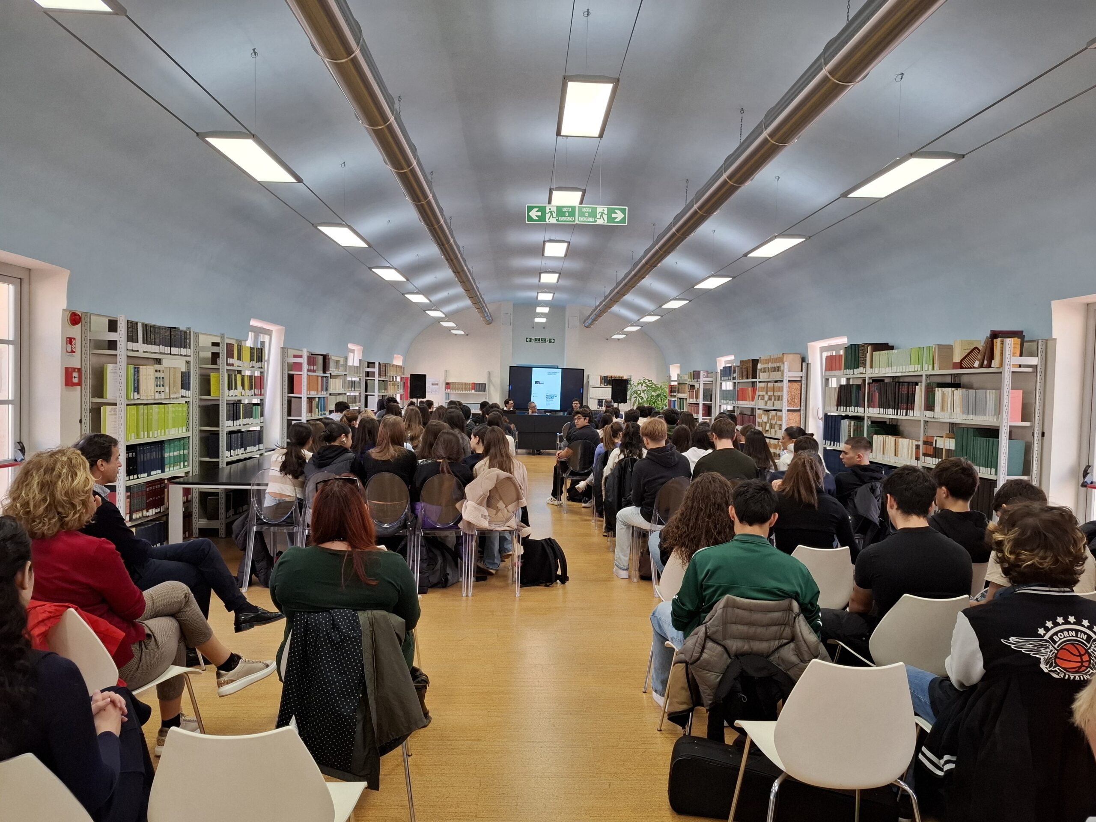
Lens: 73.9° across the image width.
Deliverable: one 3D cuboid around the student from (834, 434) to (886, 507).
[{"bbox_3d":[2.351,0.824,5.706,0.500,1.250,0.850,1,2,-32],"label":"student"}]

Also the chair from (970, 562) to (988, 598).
[{"bbox_3d":[2.061,1.046,3.926,0.530,0.775,0.520,1,2,-2],"label":"chair"}]

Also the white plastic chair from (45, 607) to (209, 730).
[{"bbox_3d":[-1.617,1.045,2.651,0.540,0.770,0.540,3,2,31],"label":"white plastic chair"}]

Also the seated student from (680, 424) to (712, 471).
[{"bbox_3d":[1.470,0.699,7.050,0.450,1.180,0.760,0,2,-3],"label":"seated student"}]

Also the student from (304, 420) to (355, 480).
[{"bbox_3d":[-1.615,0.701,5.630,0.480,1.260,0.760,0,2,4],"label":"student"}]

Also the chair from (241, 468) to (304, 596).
[{"bbox_3d":[-2.010,0.884,5.600,0.390,0.895,0.520,0,2,7],"label":"chair"}]

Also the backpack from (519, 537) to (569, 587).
[{"bbox_3d":[-0.045,1.153,5.660,0.370,0.355,0.310,0,2,-10],"label":"backpack"}]

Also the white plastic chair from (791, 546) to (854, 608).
[{"bbox_3d":[1.332,1.034,3.824,0.530,0.775,0.520,1,2,-2],"label":"white plastic chair"}]

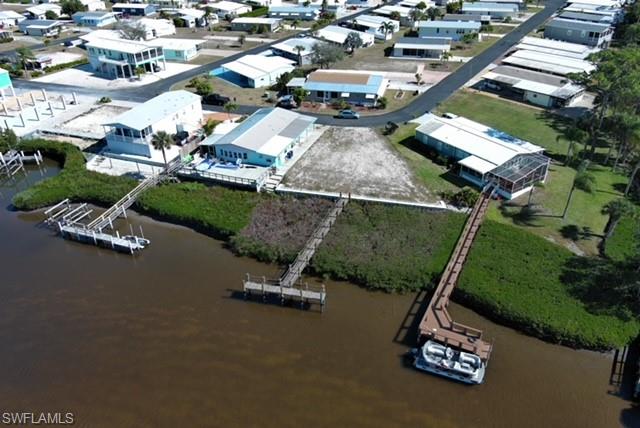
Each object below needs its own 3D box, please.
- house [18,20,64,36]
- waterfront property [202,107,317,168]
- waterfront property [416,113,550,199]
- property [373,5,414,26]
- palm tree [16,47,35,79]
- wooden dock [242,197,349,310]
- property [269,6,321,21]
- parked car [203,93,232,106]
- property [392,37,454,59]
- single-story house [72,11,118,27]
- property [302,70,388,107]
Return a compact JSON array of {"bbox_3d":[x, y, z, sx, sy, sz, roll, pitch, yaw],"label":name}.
[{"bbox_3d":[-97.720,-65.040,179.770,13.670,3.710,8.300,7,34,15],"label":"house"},{"bbox_3d":[-11.141,-15.180,97.581,14.704,3.749,18.257,11,34,19],"label":"waterfront property"},{"bbox_3d":[26.169,-11.378,88.030,14.800,4.000,25.900,-22,38,-30],"label":"waterfront property"},{"bbox_3d":[27.506,-70.294,182.787,20.000,3.500,10.200,28,41,37],"label":"property"},{"bbox_3d":[-76.940,-39.350,135.170,5.170,7.420,4.880,14,37,24],"label":"palm tree"},{"bbox_3d":[-0.781,3.469,64.517,9.041,2.500,22.337,8,31,16],"label":"wooden dock"},{"bbox_3d":[-9.826,-79.196,203.148,18.000,4.300,8.500,6,31,11],"label":"property"},{"bbox_3d":[-23.070,-25.360,114.390,6.100,1.950,2.050,8,35,17],"label":"parked car"},{"bbox_3d":[29.884,-48.525,149.489,14.562,3.698,11.286,9,33,16],"label":"property"},{"bbox_3d":[-87.195,-75.705,199.541,13.500,4.200,9.500,14,33,24],"label":"single-story house"},{"bbox_3d":[5.636,-28.231,115.378,16.600,3.600,13.200,5,32,7],"label":"property"}]

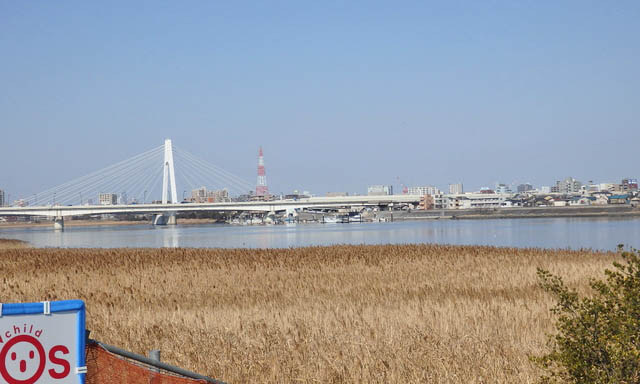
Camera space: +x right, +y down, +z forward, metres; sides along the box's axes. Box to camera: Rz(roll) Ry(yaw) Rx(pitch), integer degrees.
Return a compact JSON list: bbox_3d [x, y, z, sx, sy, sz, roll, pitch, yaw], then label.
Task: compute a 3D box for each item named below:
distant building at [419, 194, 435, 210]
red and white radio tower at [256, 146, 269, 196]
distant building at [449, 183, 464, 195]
[{"bbox_3d":[71.660,7.720,745.000,7.000,12.200,8.000,-2,-1,30],"label":"distant building"},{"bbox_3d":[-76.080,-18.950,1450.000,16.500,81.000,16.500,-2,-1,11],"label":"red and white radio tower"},{"bbox_3d":[209.190,6.440,1700.000,20.500,36.000,15.000,-1,-1,7],"label":"distant building"}]

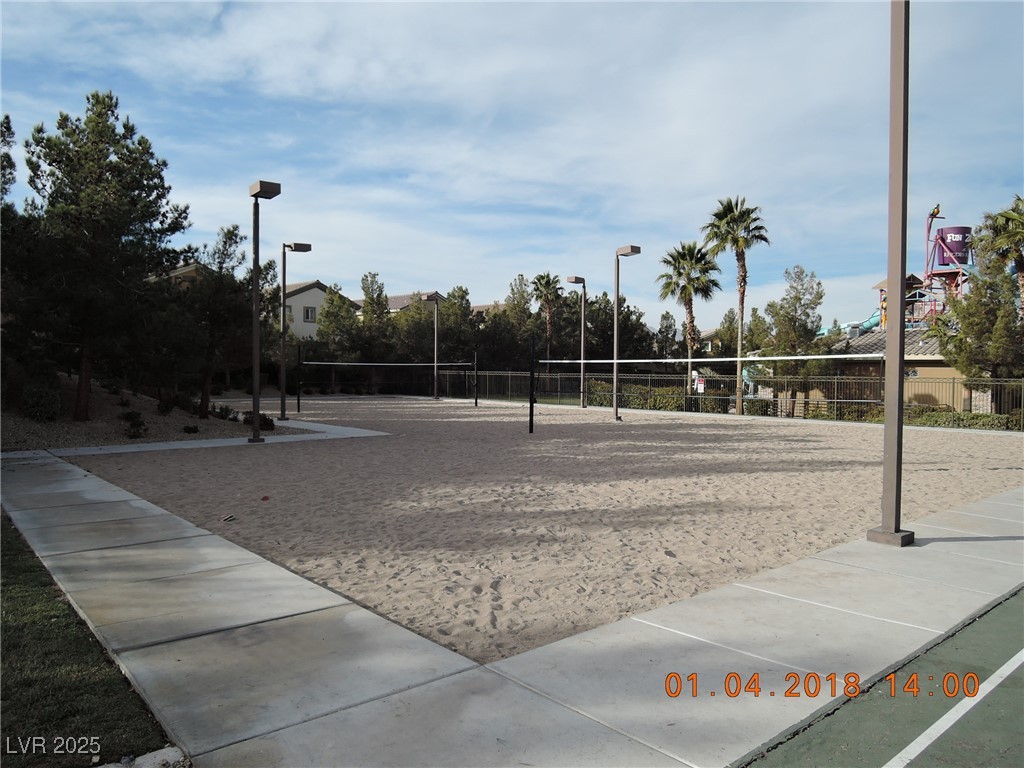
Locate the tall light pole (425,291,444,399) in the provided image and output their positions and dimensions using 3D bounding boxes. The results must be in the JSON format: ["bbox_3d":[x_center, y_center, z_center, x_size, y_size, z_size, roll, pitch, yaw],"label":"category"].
[{"bbox_3d":[-4.814,-2.190,42.754,1.040,6.196,0.510,-1,2,-40],"label":"tall light pole"}]

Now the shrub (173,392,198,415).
[{"bbox_3d":[-12.596,0.746,27.517,0.900,0.830,0.880,1,1,0],"label":"shrub"}]

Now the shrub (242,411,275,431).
[{"bbox_3d":[-8.042,1.158,22.523,0.980,0.630,0.960,1,1,0],"label":"shrub"}]

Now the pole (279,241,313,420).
[{"bbox_3d":[-8.236,-1.955,26.780,1.200,6.620,0.460,0,1,-42],"label":"pole"}]

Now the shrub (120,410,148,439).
[{"bbox_3d":[-9.305,0.998,17.500,0.680,0.620,0.650,-1,2,-40],"label":"shrub"}]

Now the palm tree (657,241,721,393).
[{"bbox_3d":[8.403,-2.788,33.417,3.000,7.964,3.000,-1,2,-40],"label":"palm tree"}]

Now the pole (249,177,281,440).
[{"bbox_3d":[-6.072,-1.676,17.272,0.510,6.196,1.040,-1,2,-40],"label":"pole"}]

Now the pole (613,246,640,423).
[{"bbox_3d":[4.068,-1.773,25.517,0.510,6.196,1.040,-1,2,-40],"label":"pole"}]

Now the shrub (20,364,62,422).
[{"bbox_3d":[-13.657,0.276,20.609,1.100,1.680,1.080,1,1,0],"label":"shrub"}]

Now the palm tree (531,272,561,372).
[{"bbox_3d":[2.897,-4.162,57.940,2.600,10.040,2.600,1,1,0],"label":"palm tree"}]

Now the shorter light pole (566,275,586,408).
[{"bbox_3d":[3.204,-1.952,33.950,1.040,6.196,0.510,-1,2,-40],"label":"shorter light pole"}]

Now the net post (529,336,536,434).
[{"bbox_3d":[0.580,0.036,20.010,0.130,2.755,0.200,-1,2,-40],"label":"net post"}]

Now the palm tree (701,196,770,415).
[{"bbox_3d":[10.056,-3.521,31.946,3.000,9.880,3.000,1,1,0],"label":"palm tree"}]

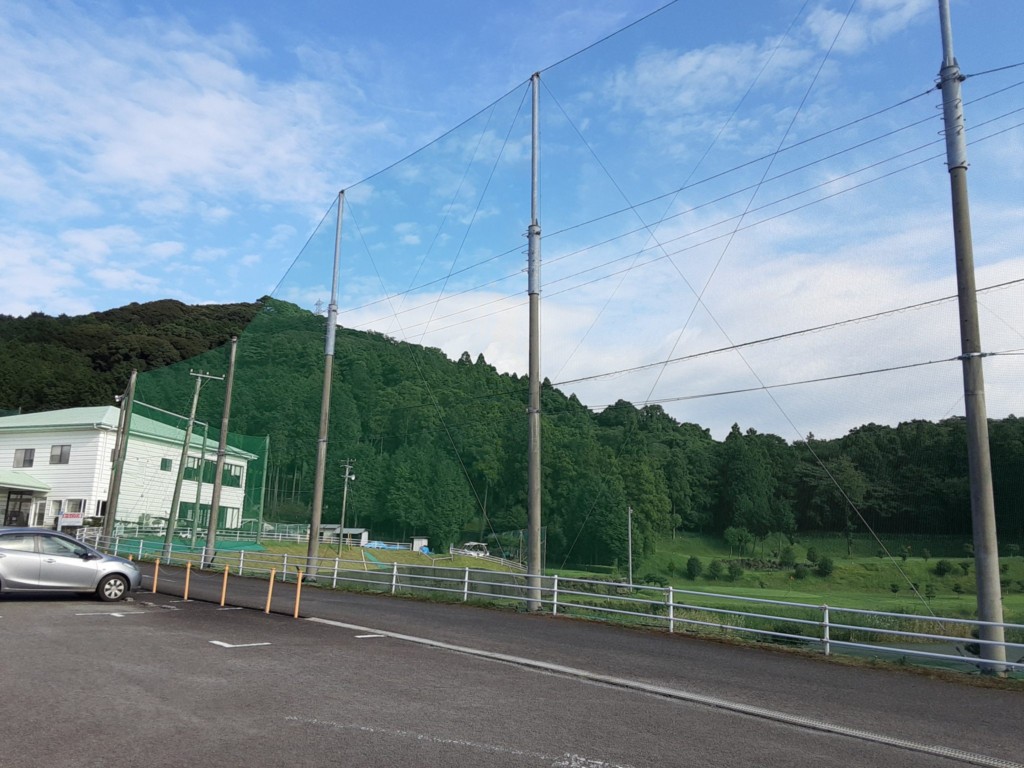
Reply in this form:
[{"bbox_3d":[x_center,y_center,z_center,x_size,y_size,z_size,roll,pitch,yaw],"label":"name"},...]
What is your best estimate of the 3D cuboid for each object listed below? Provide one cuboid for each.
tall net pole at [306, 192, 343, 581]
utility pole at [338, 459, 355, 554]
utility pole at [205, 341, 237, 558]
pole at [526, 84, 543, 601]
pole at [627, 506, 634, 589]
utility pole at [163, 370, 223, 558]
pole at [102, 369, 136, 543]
[{"bbox_3d":[-6.164,-0.270,26.779,0.360,13.310,0.360,11,-15,-40],"label":"tall net pole"},{"bbox_3d":[-11.199,8.270,53.619,1.100,6.550,0.500,-1,-12,19],"label":"utility pole"},{"bbox_3d":[-11.854,2.591,32.716,0.340,9.540,0.340,12,-14,-40],"label":"utility pole"},{"bbox_3d":[0.571,-1.454,19.391,0.370,13.420,0.370,0,-11,0],"label":"pole"},{"bbox_3d":[9.464,13.092,63.634,0.240,6.590,0.240,10,-15,-40],"label":"pole"},{"bbox_3d":[-13.957,3.506,34.778,1.500,8.240,0.320,15,-14,-39],"label":"utility pole"},{"bbox_3d":[-19.163,3.605,39.149,0.340,8.840,0.340,13,-14,-40],"label":"pole"}]

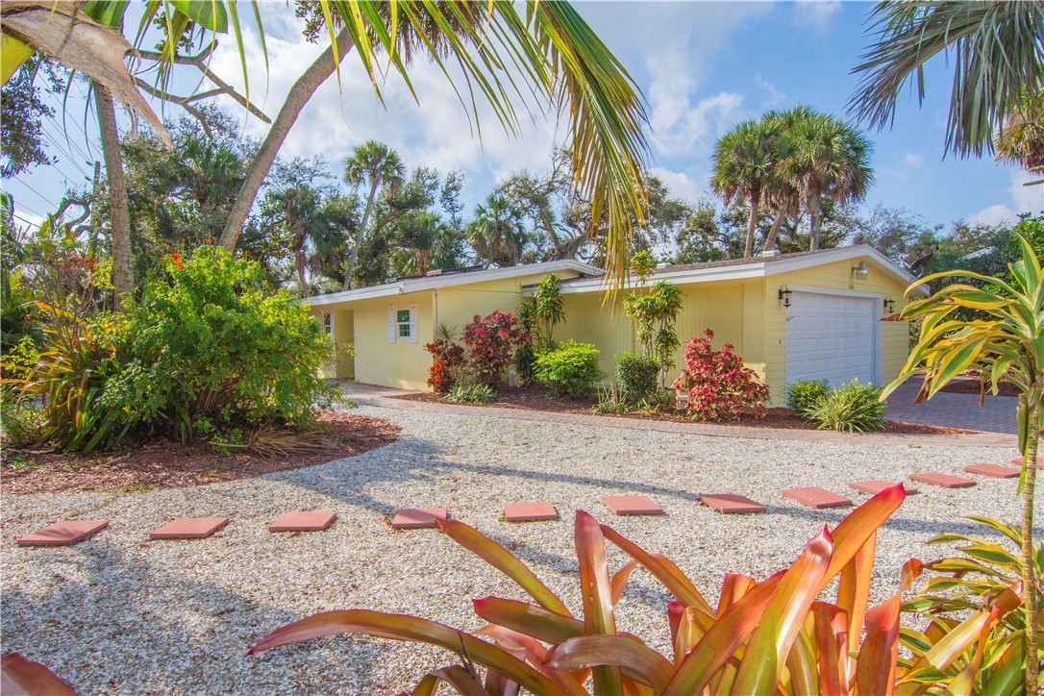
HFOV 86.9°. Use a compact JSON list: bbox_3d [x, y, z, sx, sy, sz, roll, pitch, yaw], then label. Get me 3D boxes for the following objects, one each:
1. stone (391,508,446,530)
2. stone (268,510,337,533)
[{"bbox_3d":[-0.850,1.438,4.640,0.406,0.042,0.406,-1,1,-4],"label":"stone"},{"bbox_3d":[-1.751,1.401,4.432,0.400,0.045,0.400,0,2,-5],"label":"stone"}]

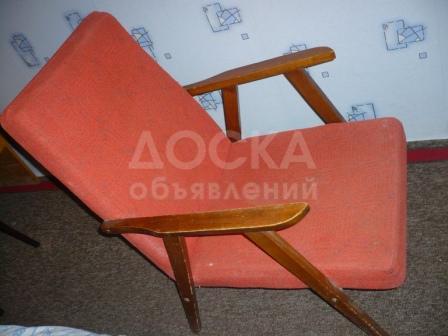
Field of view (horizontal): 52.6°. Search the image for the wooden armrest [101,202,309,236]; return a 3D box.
[{"bbox_3d":[-0.072,0.131,1.014,0.561,0.028,0.051,-8,45,30],"label":"wooden armrest"}]

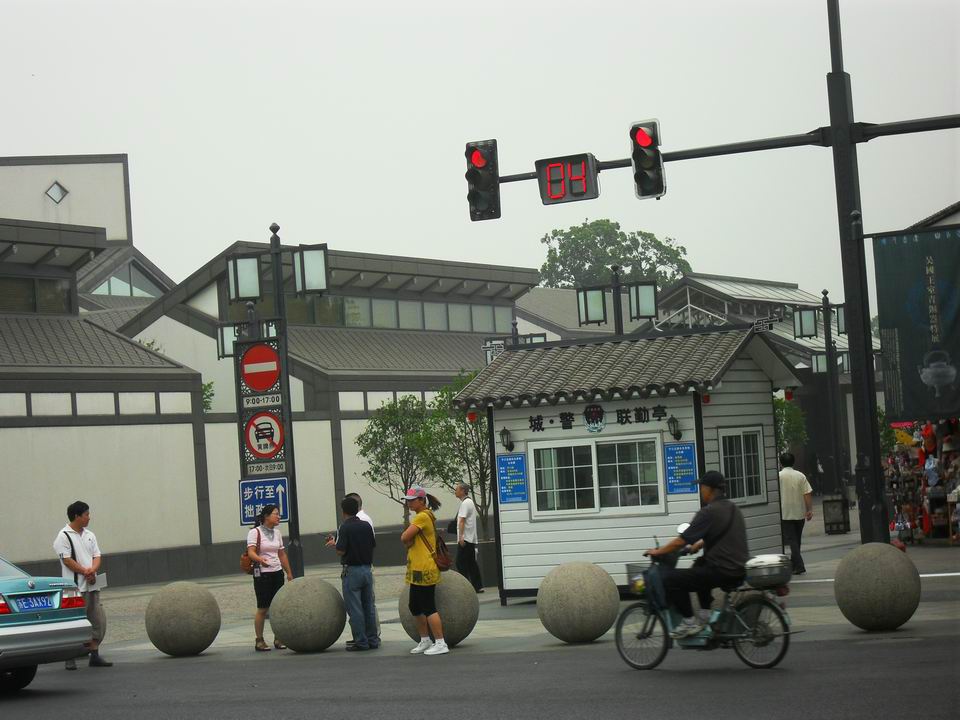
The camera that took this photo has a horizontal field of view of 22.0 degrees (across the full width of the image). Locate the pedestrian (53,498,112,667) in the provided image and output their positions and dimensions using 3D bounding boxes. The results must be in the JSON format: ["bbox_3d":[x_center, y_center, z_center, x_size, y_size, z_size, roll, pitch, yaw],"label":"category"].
[{"bbox_3d":[-4.171,2.356,25.900,0.520,1.740,0.400,-1,-4,-42],"label":"pedestrian"}]

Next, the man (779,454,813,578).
[{"bbox_3d":[4.509,2.208,35.500,0.520,1.720,0.380,-4,-2,8],"label":"man"}]

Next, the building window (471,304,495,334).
[{"bbox_3d":[0.090,-1.210,74.000,0.100,0.830,1.400,-6,-3,29],"label":"building window"}]

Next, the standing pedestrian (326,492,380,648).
[{"bbox_3d":[-1.346,2.305,26.900,0.500,1.690,0.420,-2,-3,-42],"label":"standing pedestrian"}]

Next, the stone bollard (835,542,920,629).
[{"bbox_3d":[3.696,2.113,22.950,0.810,0.810,0.810,-4,-3,0],"label":"stone bollard"}]

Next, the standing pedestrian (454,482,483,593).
[{"bbox_3d":[-0.172,2.654,36.900,0.500,1.680,0.500,-4,-2,2],"label":"standing pedestrian"}]

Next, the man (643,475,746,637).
[{"bbox_3d":[1.917,1.706,21.650,0.820,1.460,0.560,-6,-3,36],"label":"man"}]

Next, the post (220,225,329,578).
[{"bbox_3d":[-2.624,0.808,33.325,1.420,5.310,0.350,-5,-3,28],"label":"post"}]

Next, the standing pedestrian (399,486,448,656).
[{"bbox_3d":[-0.553,2.108,24.600,0.460,1.640,0.440,-3,-3,-10],"label":"standing pedestrian"}]

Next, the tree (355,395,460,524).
[{"bbox_3d":[-1.646,2.311,54.730,2.250,3.060,2.200,-4,-3,0],"label":"tree"}]

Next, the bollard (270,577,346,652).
[{"bbox_3d":[-1.810,2.693,26.050,0.810,0.810,0.810,-4,-3,0],"label":"bollard"}]

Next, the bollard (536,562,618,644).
[{"bbox_3d":[0.974,2.397,24.400,0.810,0.810,0.810,-4,-3,0],"label":"bollard"}]

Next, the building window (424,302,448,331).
[{"bbox_3d":[-1.270,-1.250,71.600,0.100,0.830,1.360,-6,-3,29],"label":"building window"}]

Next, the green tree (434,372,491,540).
[{"bbox_3d":[-0.055,1.477,39.000,1.500,2.800,1.500,-4,-2,0],"label":"green tree"}]

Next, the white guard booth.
[{"bbox_3d":[2.100,1.397,33.161,3.720,3.490,3.150,-5,-3,28],"label":"white guard booth"}]

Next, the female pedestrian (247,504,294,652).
[{"bbox_3d":[-2.271,2.341,26.500,0.450,1.580,0.340,-1,-4,-42],"label":"female pedestrian"}]

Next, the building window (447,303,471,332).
[{"bbox_3d":[-0.498,-1.045,60.000,0.100,0.670,1.180,-5,-3,26],"label":"building window"}]

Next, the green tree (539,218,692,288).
[{"bbox_3d":[5.485,0.250,95.000,6.600,11.400,6.400,-5,-3,28],"label":"green tree"}]

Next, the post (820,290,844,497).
[{"bbox_3d":[8.257,1.183,57.279,0.280,5.580,0.280,-6,-3,29],"label":"post"}]

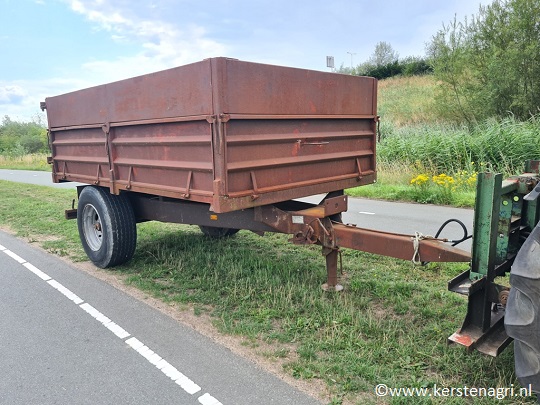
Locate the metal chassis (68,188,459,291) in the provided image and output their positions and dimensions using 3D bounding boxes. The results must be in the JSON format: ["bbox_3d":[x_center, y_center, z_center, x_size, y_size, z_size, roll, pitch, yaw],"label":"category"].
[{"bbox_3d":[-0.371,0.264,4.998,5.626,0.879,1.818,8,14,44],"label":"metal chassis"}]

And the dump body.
[{"bbox_3d":[-0.974,-0.871,5.385,4.016,1.199,2.405,8,14,44],"label":"dump body"}]

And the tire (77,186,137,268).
[{"bbox_3d":[-2.234,0.326,5.526,1.081,1.081,0.389,8,14,44],"label":"tire"}]

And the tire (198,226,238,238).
[{"bbox_3d":[-0.880,0.061,6.855,1.081,1.081,0.389,8,14,44],"label":"tire"}]

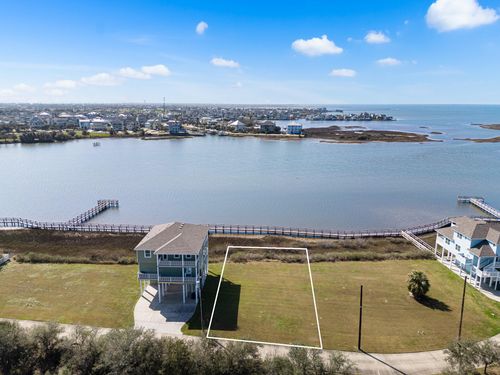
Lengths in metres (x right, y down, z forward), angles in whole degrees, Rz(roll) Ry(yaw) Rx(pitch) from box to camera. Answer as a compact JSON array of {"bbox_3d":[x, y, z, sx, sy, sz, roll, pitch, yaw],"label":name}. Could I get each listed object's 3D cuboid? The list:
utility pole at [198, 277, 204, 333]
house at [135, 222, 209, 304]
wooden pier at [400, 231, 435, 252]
[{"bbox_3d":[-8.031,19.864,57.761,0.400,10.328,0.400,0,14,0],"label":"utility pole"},{"bbox_3d":[-15.970,14.486,73.633,12.941,13.351,15.611,0,14,1],"label":"house"},{"bbox_3d":[46.914,15.651,96.026,1.750,1.600,15.746,-1,14,-6],"label":"wooden pier"}]

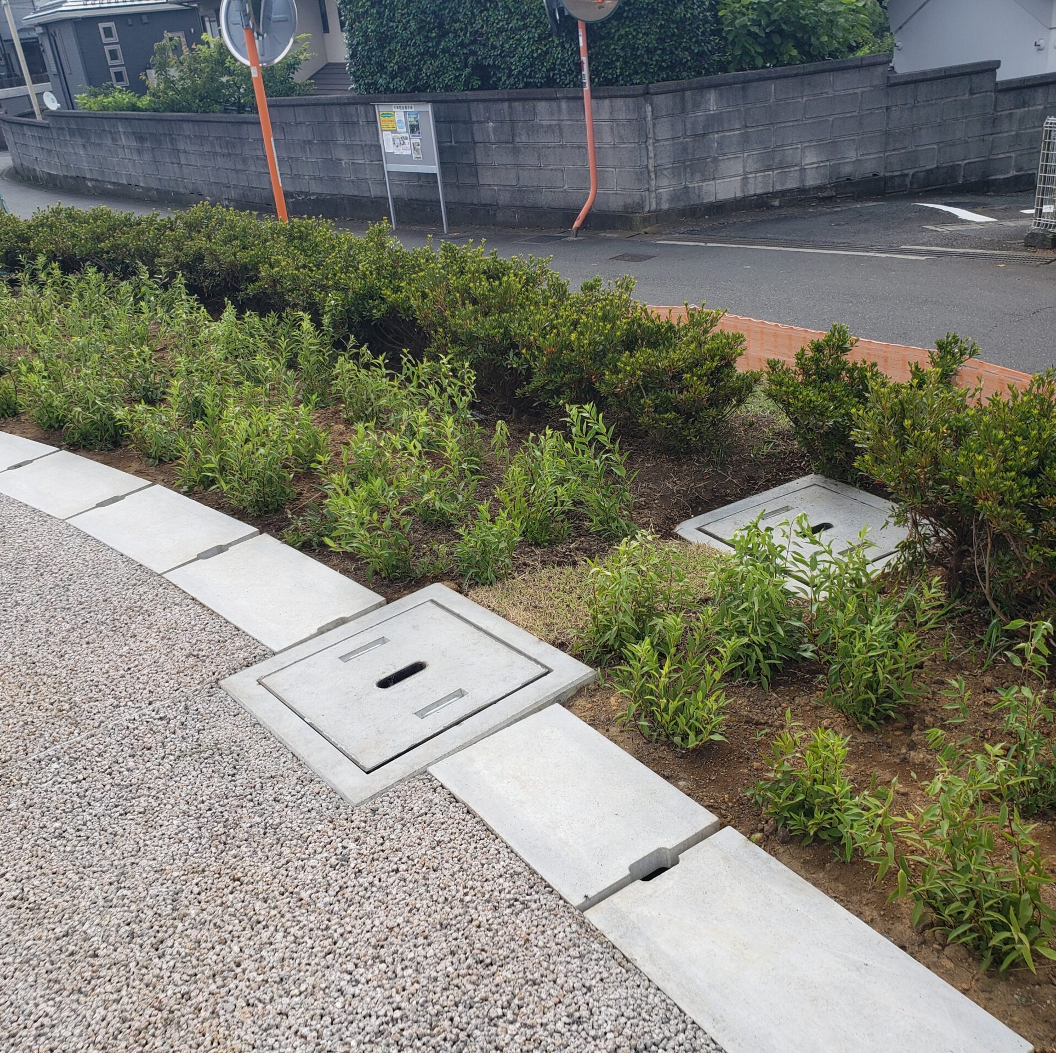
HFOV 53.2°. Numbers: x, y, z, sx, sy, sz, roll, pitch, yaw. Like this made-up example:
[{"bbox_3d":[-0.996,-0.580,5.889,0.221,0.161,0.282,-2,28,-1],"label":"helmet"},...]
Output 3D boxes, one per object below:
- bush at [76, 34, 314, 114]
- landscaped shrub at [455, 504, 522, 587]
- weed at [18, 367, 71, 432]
[{"bbox_3d":[-6.629,-8.901,21.000,5.000,1.800,2.400,20,36,41],"label":"bush"},{"bbox_3d":[-0.109,0.045,2.713,0.173,0.210,0.156,-6,26,0],"label":"landscaped shrub"},{"bbox_3d":[-2.017,-0.530,4.400,0.188,0.268,0.178,-17,29,-22],"label":"weed"}]

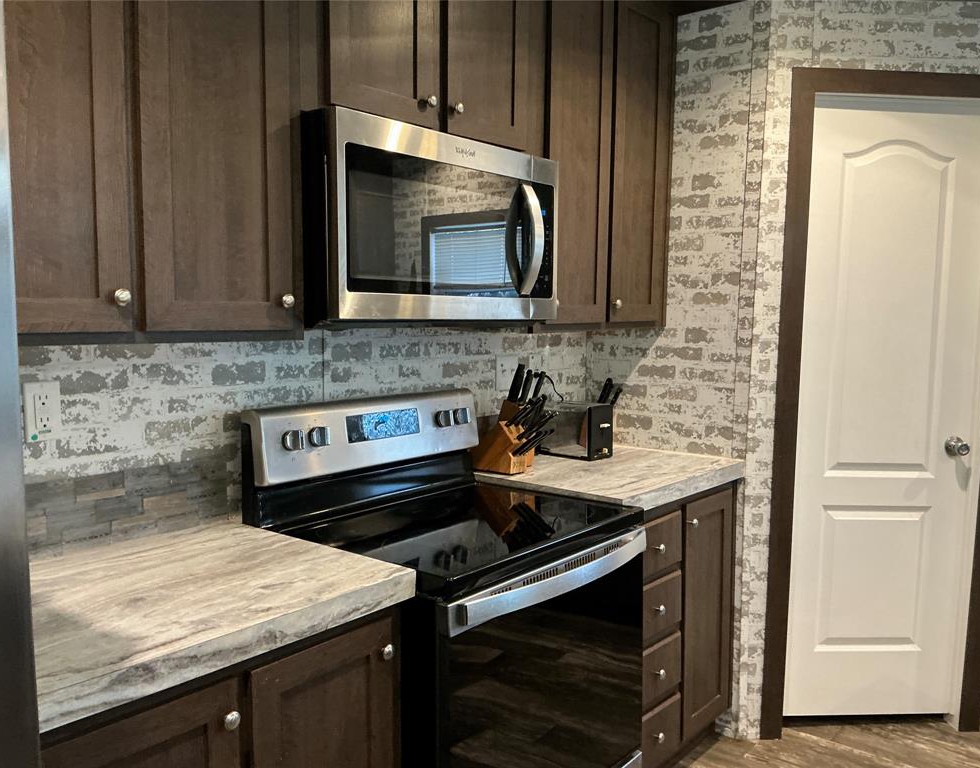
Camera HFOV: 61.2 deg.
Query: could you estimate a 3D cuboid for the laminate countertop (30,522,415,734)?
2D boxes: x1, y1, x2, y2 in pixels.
[{"bbox_3d":[-0.600,0.382,1.489,0.615,0.048,0.699,4,6,40],"label":"laminate countertop"}]

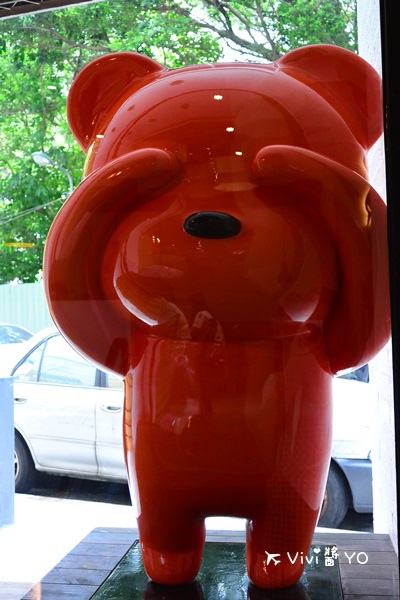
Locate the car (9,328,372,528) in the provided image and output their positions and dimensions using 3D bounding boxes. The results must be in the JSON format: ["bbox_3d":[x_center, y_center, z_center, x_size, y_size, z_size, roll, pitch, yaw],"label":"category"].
[{"bbox_3d":[-0.174,0.842,5.708,4.380,1.410,1.690,-1,1,27],"label":"car"}]

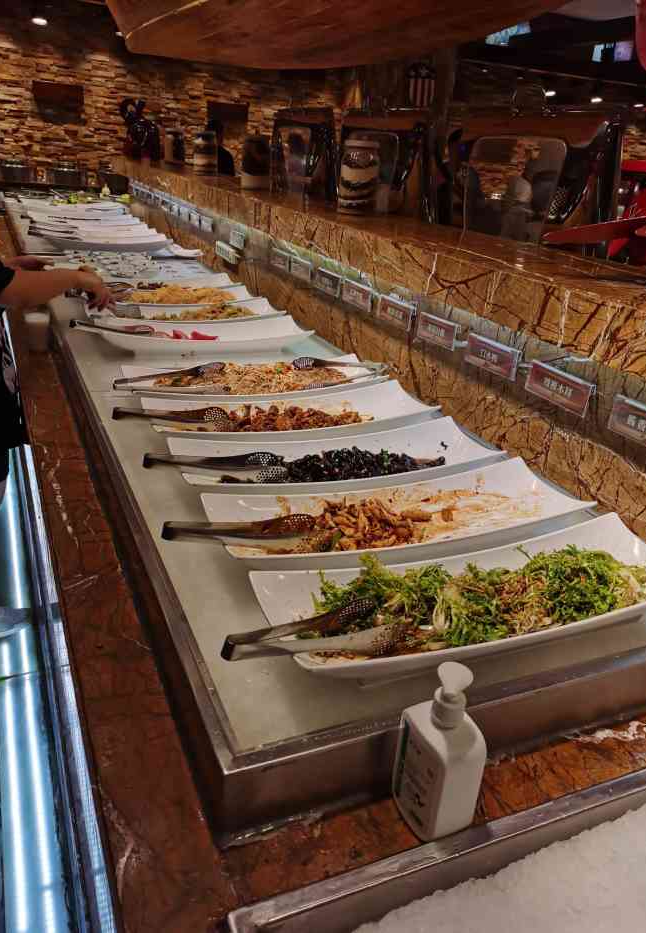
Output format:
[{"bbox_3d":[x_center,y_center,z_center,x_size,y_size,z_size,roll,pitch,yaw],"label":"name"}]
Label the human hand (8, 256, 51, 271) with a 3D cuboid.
[{"bbox_3d":[-1.128,-0.783,2.806,0.170,0.050,0.085,-6,26,-23],"label":"human hand"}]

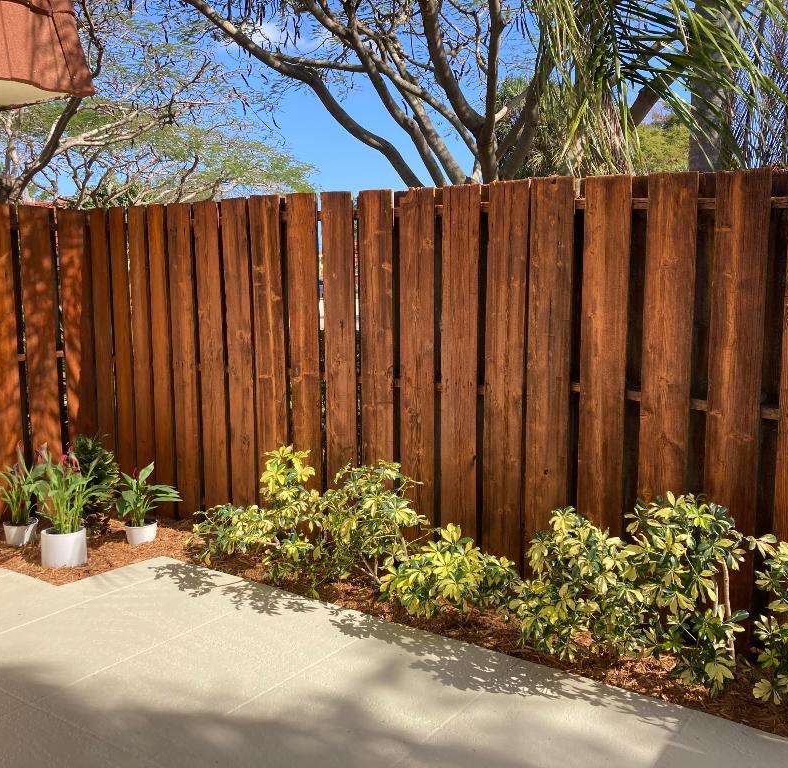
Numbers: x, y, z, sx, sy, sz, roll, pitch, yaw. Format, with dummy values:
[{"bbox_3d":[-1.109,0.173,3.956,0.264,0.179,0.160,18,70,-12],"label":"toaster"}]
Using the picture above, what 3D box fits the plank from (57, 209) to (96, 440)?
[{"bbox_3d":[-1.978,-0.149,5.187,0.024,1.863,0.187,4,8,34],"label":"plank"}]

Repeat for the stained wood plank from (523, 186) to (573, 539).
[{"bbox_3d":[0.656,0.080,3.482,0.190,1.852,0.022,5,9,33],"label":"stained wood plank"}]

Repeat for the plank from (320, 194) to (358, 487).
[{"bbox_3d":[-0.255,-0.027,4.031,0.190,1.770,0.020,4,9,35],"label":"plank"}]

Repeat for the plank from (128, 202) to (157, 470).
[{"bbox_3d":[-1.508,-0.123,4.997,0.142,1.853,0.024,4,8,34],"label":"plank"}]

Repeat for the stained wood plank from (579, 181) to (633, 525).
[{"bbox_3d":[0.831,0.084,3.286,0.183,1.770,0.020,4,9,35],"label":"stained wood plank"}]

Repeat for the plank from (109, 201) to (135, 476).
[{"bbox_3d":[-1.625,-0.135,4.988,0.145,1.815,0.022,5,9,33],"label":"plank"}]

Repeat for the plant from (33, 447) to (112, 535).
[{"bbox_3d":[-1.632,0.521,4.149,0.385,0.429,0.360,-3,8,-22],"label":"plant"}]

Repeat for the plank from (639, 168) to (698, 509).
[{"bbox_3d":[1.077,0.103,3.281,0.187,1.836,0.024,4,8,34],"label":"plank"}]

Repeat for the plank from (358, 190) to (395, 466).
[{"bbox_3d":[-0.075,0.013,3.965,0.186,1.833,0.022,5,9,33],"label":"plank"}]

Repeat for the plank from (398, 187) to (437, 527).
[{"bbox_3d":[0.118,0.013,3.917,0.187,1.836,0.024,4,8,34],"label":"plank"}]

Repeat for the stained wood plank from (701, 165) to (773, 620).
[{"bbox_3d":[1.234,0.130,3.009,0.183,1.770,0.020,4,9,35],"label":"stained wood plank"}]

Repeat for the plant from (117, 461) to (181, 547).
[{"bbox_3d":[-1.299,0.623,4.387,0.324,0.410,0.300,-3,8,-18],"label":"plant"}]

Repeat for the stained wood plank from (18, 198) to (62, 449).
[{"bbox_3d":[-2.121,-0.122,4.975,0.024,1.861,0.190,4,8,34],"label":"stained wood plank"}]

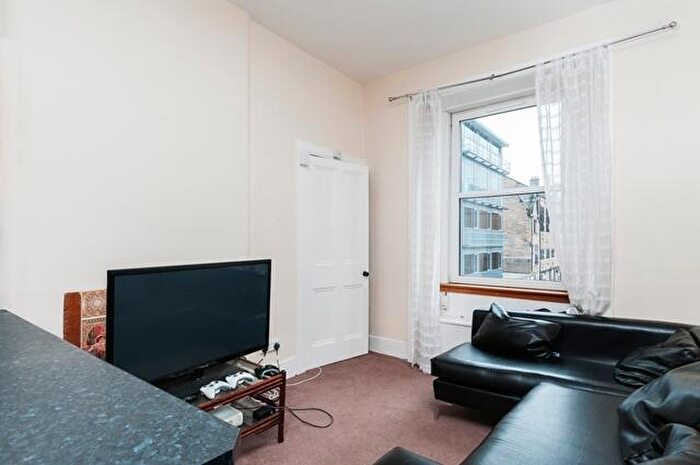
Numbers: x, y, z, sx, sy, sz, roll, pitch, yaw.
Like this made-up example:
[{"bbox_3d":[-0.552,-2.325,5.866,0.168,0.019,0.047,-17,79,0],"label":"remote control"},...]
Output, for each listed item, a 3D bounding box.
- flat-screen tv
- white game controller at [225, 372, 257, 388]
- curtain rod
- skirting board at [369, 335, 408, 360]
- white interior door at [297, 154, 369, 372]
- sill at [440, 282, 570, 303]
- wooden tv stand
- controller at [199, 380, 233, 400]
[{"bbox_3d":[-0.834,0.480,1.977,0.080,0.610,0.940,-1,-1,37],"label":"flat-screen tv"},{"bbox_3d":[-0.638,0.855,2.032,0.108,0.060,0.155,-1,-1,42],"label":"white game controller"},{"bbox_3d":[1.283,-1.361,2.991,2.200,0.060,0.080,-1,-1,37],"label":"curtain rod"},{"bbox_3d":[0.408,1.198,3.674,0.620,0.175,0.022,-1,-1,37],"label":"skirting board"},{"bbox_3d":[-0.147,0.284,3.470,0.870,1.990,0.045,1,-1,-40],"label":"white interior door"},{"bbox_3d":[1.337,0.520,3.021,1.130,0.080,0.130,-1,-1,37],"label":"sill"},{"bbox_3d":[-0.790,1.037,1.917,0.420,0.420,0.800,-1,-1,37],"label":"wooden tv stand"},{"bbox_3d":[-0.694,0.815,1.804,0.110,0.060,0.155,-1,-1,37],"label":"controller"}]

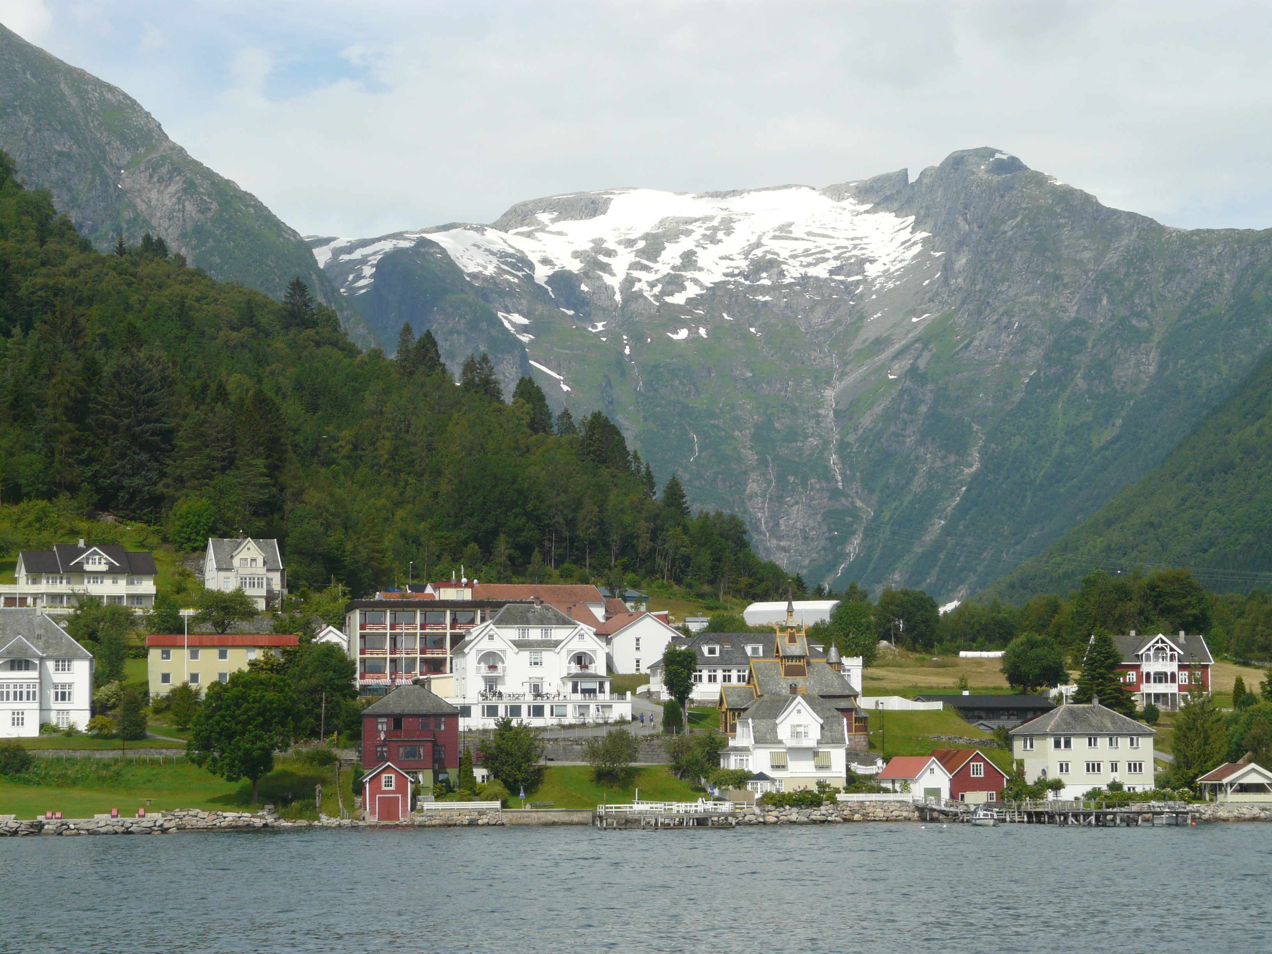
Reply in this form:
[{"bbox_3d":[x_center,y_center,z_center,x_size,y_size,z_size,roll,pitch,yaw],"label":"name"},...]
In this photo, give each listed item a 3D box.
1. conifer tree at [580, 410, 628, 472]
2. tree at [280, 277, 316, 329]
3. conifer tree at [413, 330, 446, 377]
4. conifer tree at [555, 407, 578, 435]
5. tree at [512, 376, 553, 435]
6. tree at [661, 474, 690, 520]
[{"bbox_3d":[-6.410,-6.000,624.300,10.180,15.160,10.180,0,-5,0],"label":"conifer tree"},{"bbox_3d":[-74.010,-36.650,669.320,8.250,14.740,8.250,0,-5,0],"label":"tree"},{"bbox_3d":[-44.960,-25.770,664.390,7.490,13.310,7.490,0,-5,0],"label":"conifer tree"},{"bbox_3d":[-14.820,-10.570,644.610,4.990,8.530,4.990,0,-5,0],"label":"conifer tree"},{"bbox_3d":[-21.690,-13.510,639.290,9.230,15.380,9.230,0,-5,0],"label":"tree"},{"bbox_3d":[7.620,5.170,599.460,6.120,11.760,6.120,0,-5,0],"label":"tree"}]

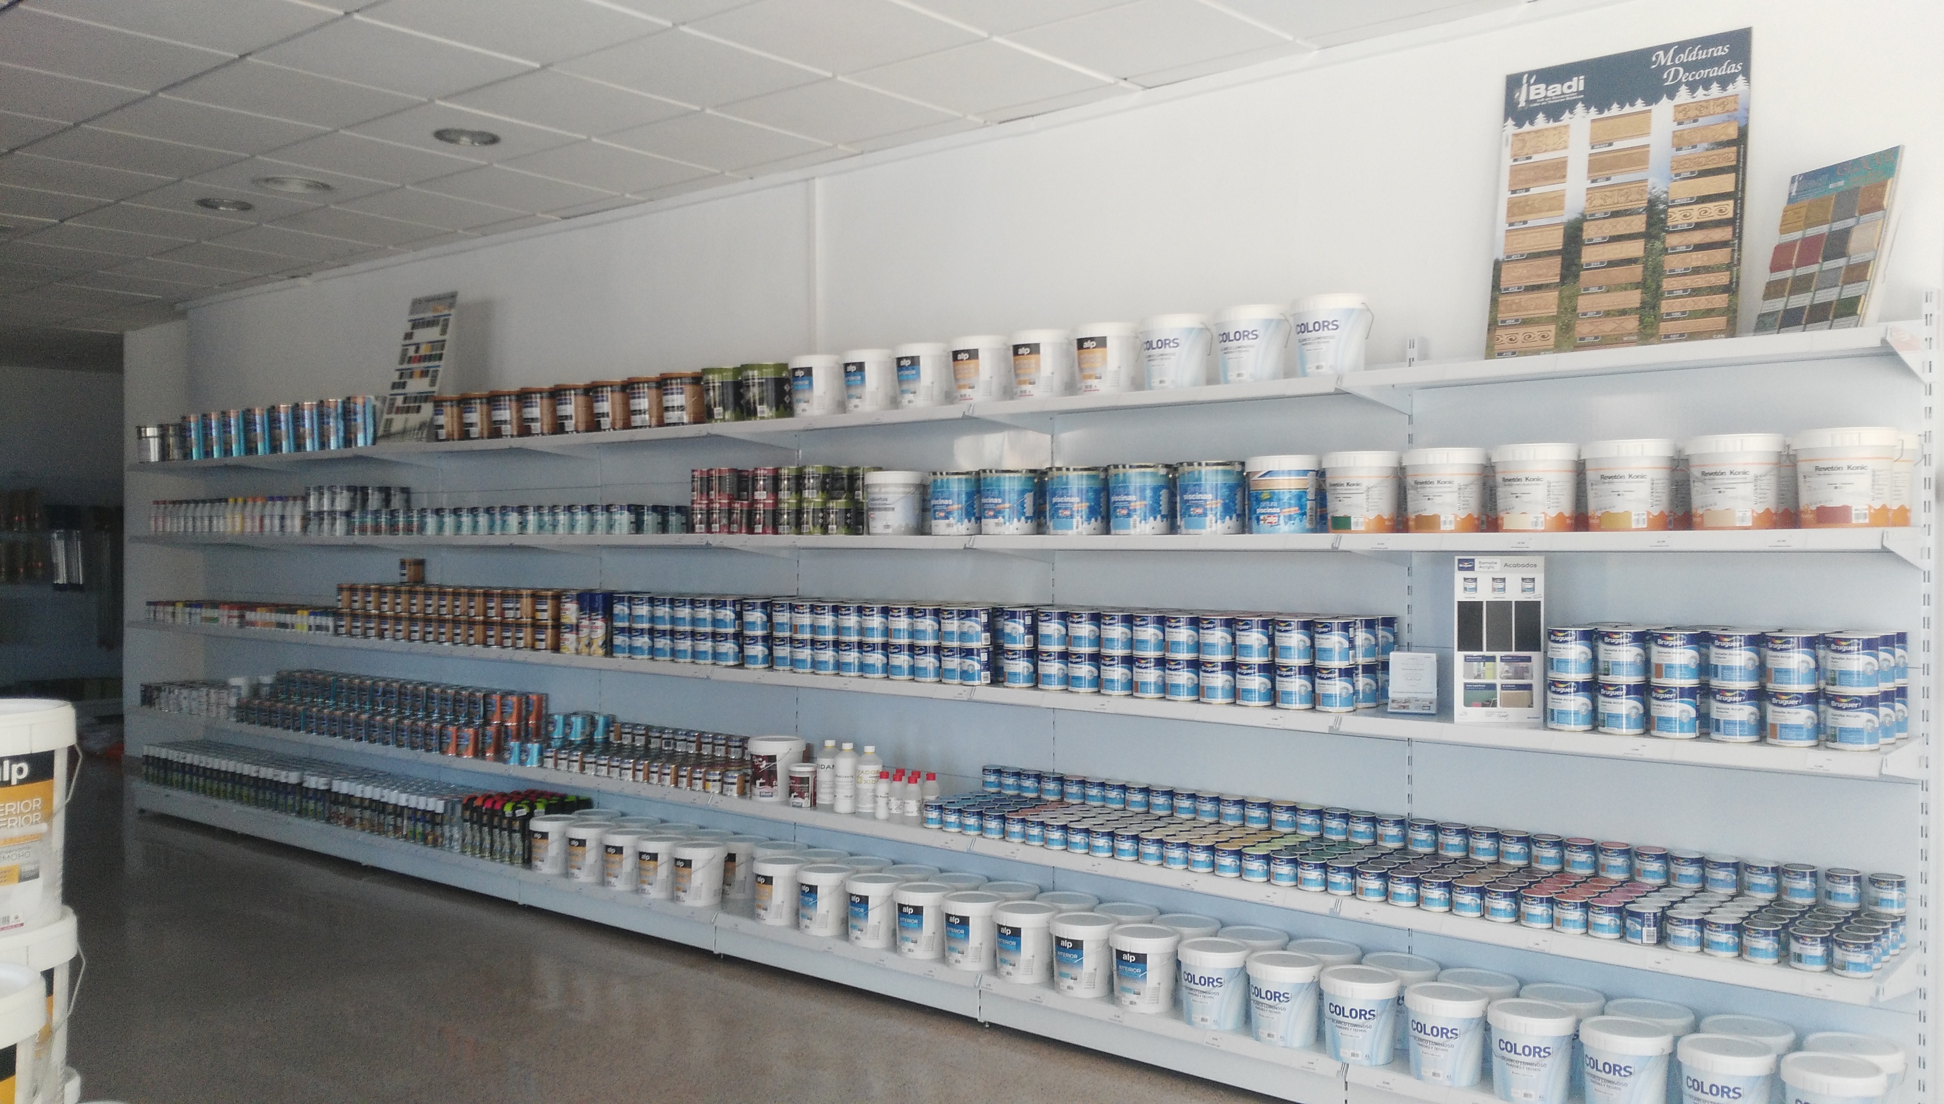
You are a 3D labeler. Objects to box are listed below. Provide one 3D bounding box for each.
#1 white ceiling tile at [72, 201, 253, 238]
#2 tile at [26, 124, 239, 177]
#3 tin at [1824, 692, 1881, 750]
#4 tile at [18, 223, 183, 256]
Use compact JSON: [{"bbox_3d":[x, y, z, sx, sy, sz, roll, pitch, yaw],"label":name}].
[{"bbox_3d":[-3.638,-1.486,6.560,0.600,0.018,0.600,1,1,39],"label":"white ceiling tile"},{"bbox_3d":[-3.056,-1.458,5.310,0.595,0.018,0.595,1,1,38],"label":"tile"},{"bbox_3d":[1.877,0.359,3.103,0.098,0.120,0.098,1,1,38],"label":"tin"},{"bbox_3d":[-4.080,-1.482,6.900,0.600,0.018,0.600,1,1,39],"label":"tile"}]

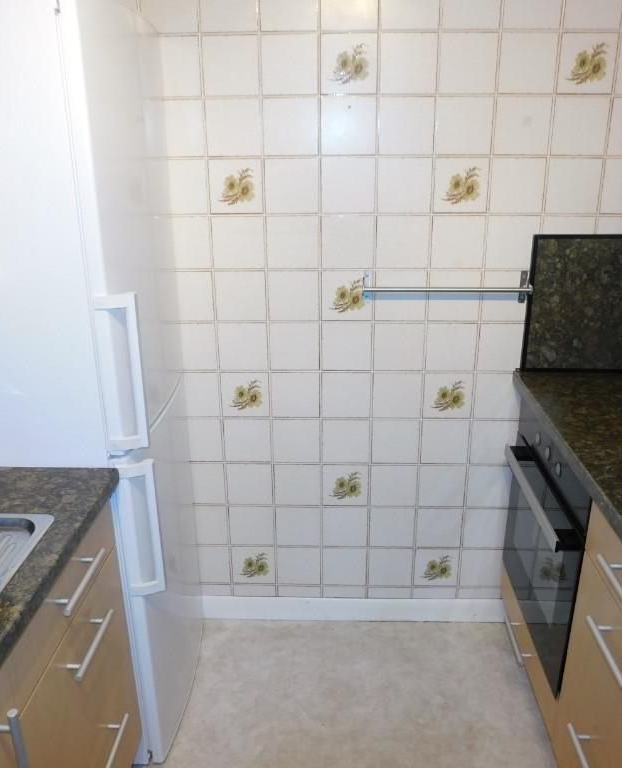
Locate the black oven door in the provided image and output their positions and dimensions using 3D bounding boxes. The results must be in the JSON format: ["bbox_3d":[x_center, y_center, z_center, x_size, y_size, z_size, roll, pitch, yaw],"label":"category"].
[{"bbox_3d":[0.614,0.464,1.879,0.075,0.466,0.591,0,19,3],"label":"black oven door"}]

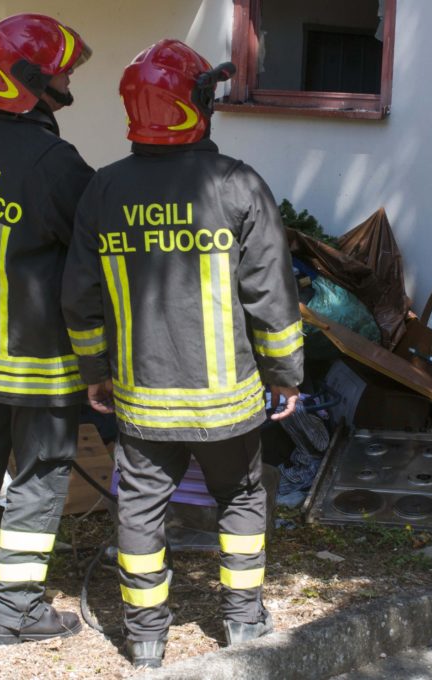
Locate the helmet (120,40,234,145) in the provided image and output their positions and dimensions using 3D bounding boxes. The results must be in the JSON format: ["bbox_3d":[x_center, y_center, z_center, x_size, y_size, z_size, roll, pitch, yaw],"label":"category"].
[{"bbox_3d":[-0.124,-0.709,4.215,0.265,0.285,0.320,9,12,35],"label":"helmet"}]

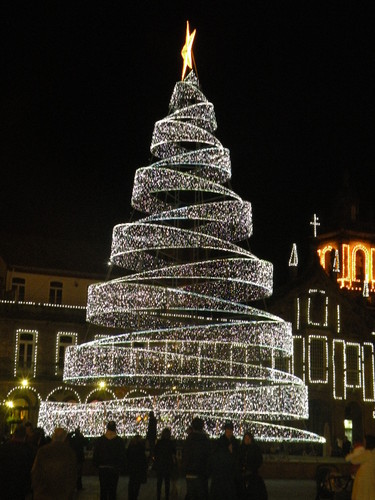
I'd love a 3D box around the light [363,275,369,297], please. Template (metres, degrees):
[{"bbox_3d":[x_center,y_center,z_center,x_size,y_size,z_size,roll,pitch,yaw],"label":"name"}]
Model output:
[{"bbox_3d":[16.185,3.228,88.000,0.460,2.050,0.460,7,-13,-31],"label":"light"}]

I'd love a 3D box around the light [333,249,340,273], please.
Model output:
[{"bbox_3d":[13.240,0.933,86.000,0.520,2.100,0.520,7,-13,-31],"label":"light"}]

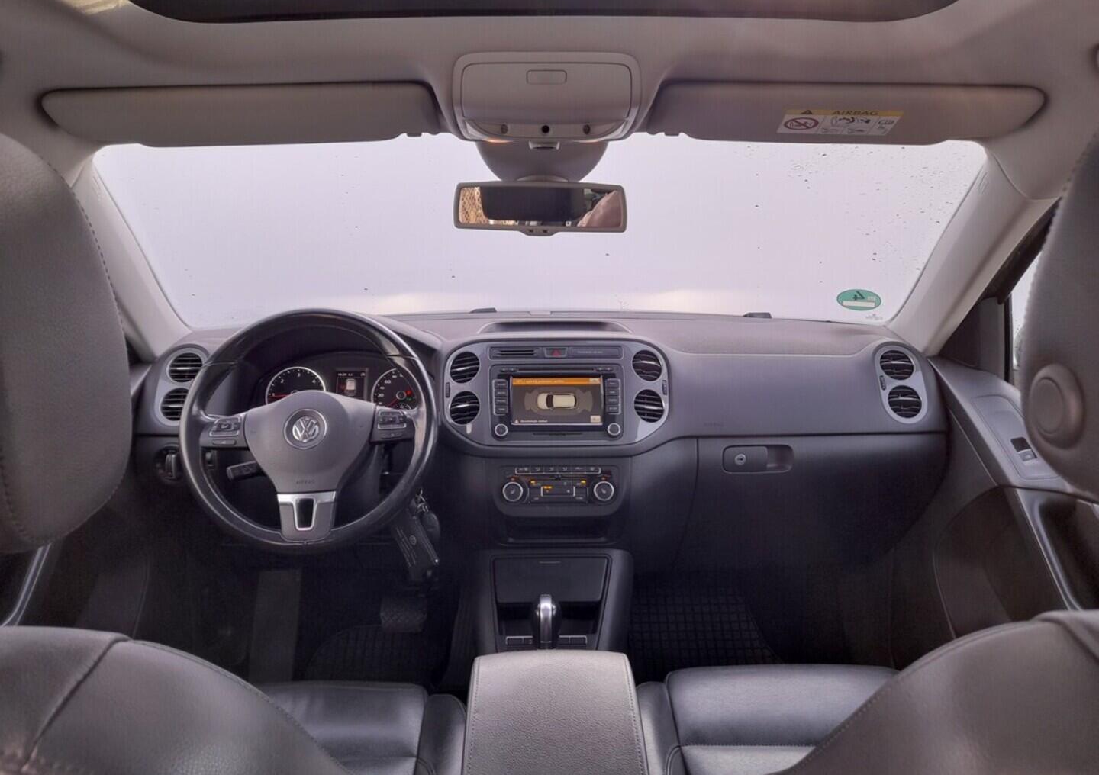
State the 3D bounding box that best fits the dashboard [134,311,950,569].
[{"bbox_3d":[-0.012,0.102,1.480,1.420,0.410,0.480,0,13,0],"label":"dashboard"}]

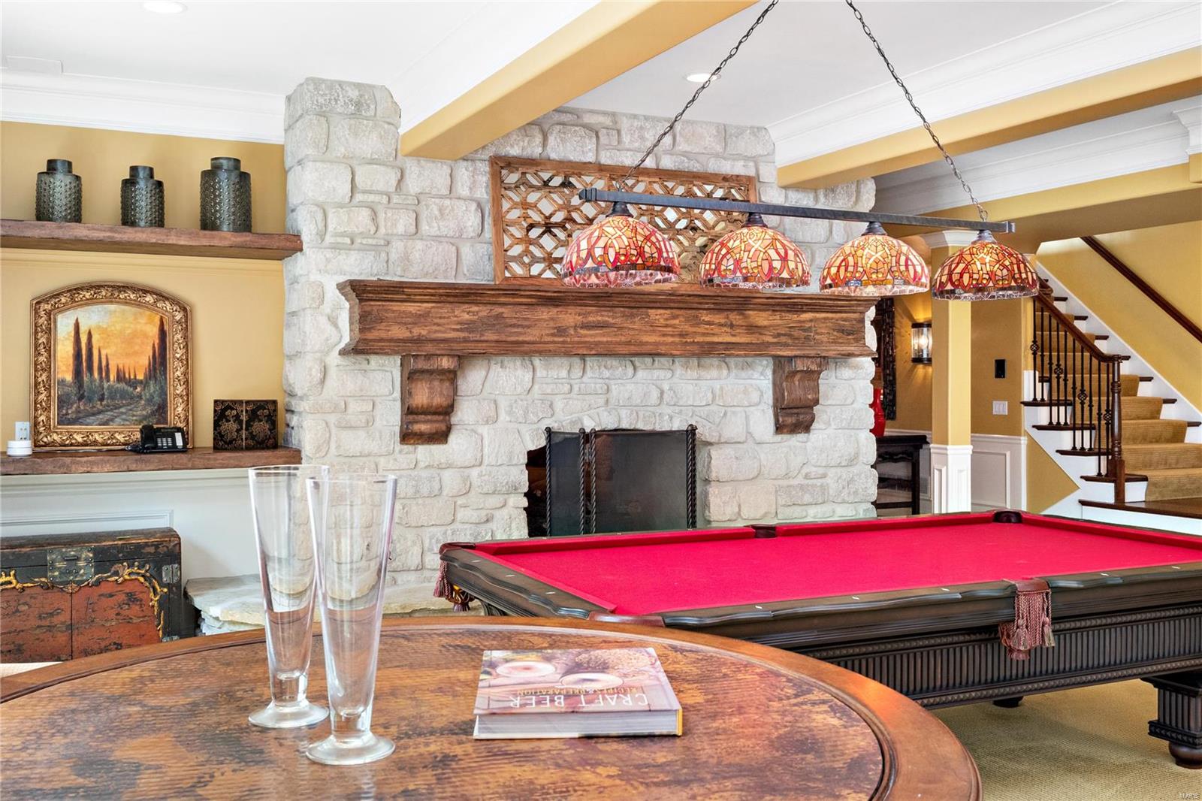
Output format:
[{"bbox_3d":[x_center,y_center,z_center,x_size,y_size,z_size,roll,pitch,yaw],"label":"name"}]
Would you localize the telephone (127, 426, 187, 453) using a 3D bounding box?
[{"bbox_3d":[-2.260,0.197,6.178,0.245,0.142,0.190,0,1,-25],"label":"telephone"}]

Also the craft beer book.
[{"bbox_3d":[-0.028,0.297,1.242,0.193,0.024,0.258,0,1,-3],"label":"craft beer book"}]

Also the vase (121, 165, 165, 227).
[{"bbox_3d":[-2.288,-1.008,6.001,0.205,0.326,0.205,0,1,-25],"label":"vase"}]

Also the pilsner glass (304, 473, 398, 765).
[{"bbox_3d":[-0.222,0.190,1.066,0.079,0.244,0.079,0,1,-25],"label":"pilsner glass"}]

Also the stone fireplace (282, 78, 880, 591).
[{"bbox_3d":[0.055,-0.319,7.042,3.610,2.680,0.770,0,1,-25],"label":"stone fireplace"}]

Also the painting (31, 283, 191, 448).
[{"bbox_3d":[-2.517,-0.177,6.195,0.767,0.862,0.070,0,1,-25],"label":"painting"}]

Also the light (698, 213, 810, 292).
[{"bbox_3d":[0.516,-0.508,4.024,0.366,0.242,0.366,0,1,0],"label":"light"}]

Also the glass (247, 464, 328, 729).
[{"bbox_3d":[-0.305,0.188,1.174,0.077,0.244,0.077,0,1,-25],"label":"glass"}]

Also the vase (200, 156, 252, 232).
[{"bbox_3d":[-1.926,-1.050,6.170,0.257,0.404,0.257,0,1,-25],"label":"vase"}]

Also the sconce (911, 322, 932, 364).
[{"bbox_3d":[2.871,-0.508,10.662,0.150,0.383,0.230,0,1,-25],"label":"sconce"}]

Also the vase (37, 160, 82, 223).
[{"bbox_3d":[-2.632,-1.007,5.840,0.204,0.329,0.204,0,1,-25],"label":"vase"}]

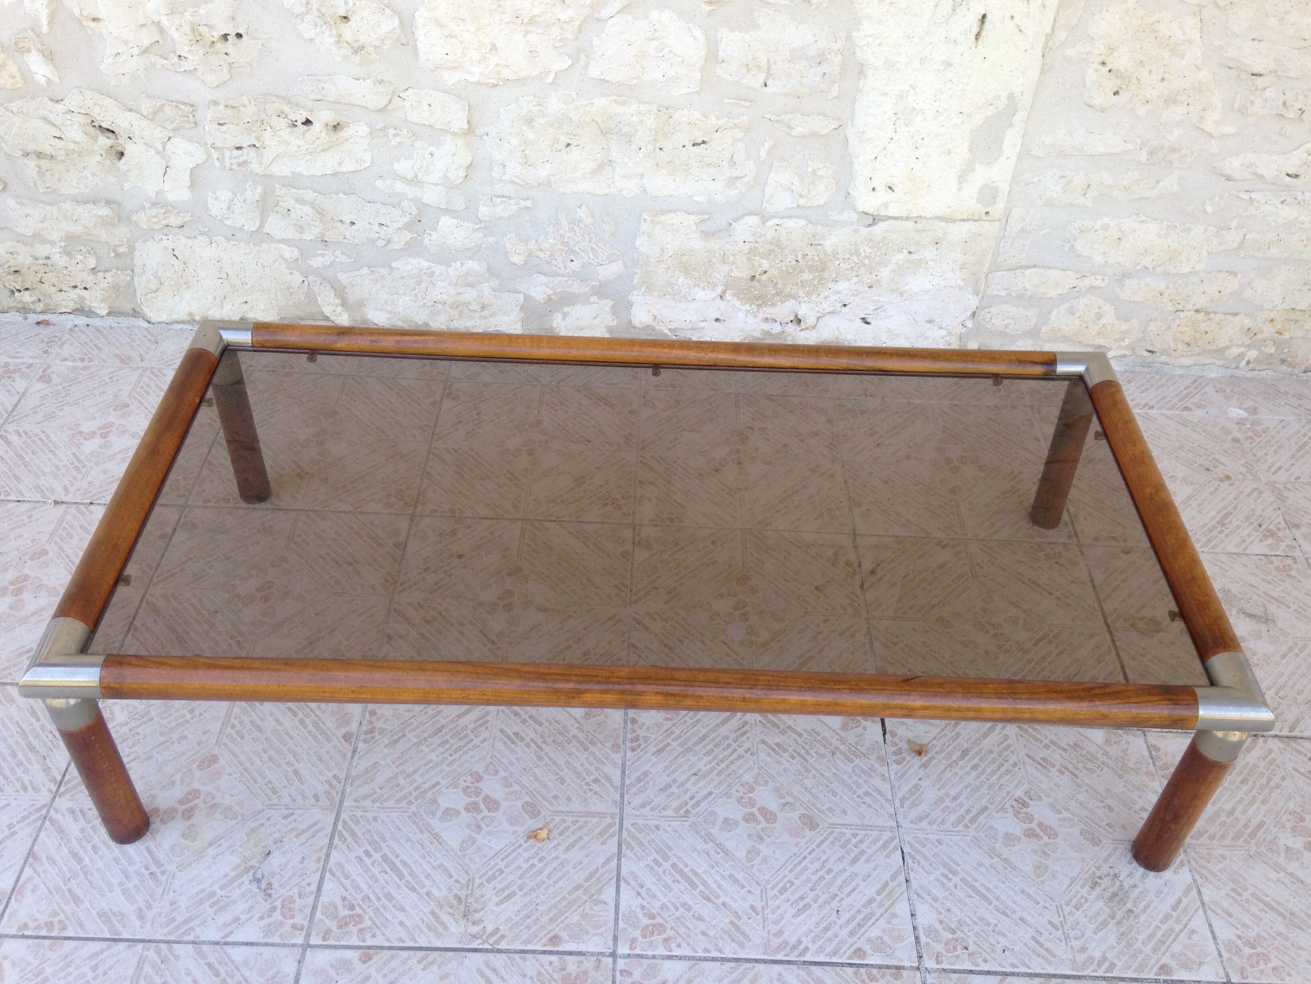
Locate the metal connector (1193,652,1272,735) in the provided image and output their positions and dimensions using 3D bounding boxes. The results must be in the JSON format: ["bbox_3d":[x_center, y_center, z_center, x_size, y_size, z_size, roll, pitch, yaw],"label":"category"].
[{"bbox_3d":[0.609,0.216,1.342,0.082,0.043,0.082,2,41,-1],"label":"metal connector"}]

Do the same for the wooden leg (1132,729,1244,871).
[{"bbox_3d":[0.613,0.342,1.435,0.046,0.273,0.046,2,41,-1],"label":"wooden leg"}]

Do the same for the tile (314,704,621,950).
[{"bbox_3d":[-0.215,0.400,1.533,0.340,0.010,0.349,2,41,-1],"label":"tile"}]

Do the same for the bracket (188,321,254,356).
[{"bbox_3d":[-0.607,-0.207,1.749,0.082,0.043,0.082,2,41,-1],"label":"bracket"}]

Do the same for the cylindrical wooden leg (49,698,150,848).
[{"bbox_3d":[-0.627,0.300,1.409,0.046,0.273,0.046,2,41,-1],"label":"cylindrical wooden leg"}]

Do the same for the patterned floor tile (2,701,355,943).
[{"bbox_3d":[-0.560,0.386,1.529,0.340,0.010,0.349,2,41,-1],"label":"patterned floor tile"}]

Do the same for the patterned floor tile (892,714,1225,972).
[{"bbox_3d":[0.474,0.430,1.541,0.340,0.010,0.349,2,41,-1],"label":"patterned floor tile"}]

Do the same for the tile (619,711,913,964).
[{"bbox_3d":[0.129,0.415,1.537,0.340,0.010,0.349,2,41,-1],"label":"tile"}]

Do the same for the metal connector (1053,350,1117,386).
[{"bbox_3d":[0.612,-0.165,1.775,0.082,0.043,0.082,2,41,-1],"label":"metal connector"}]

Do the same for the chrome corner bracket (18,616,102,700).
[{"bbox_3d":[-0.611,0.175,1.317,0.082,0.043,0.082,2,41,-1],"label":"chrome corner bracket"}]

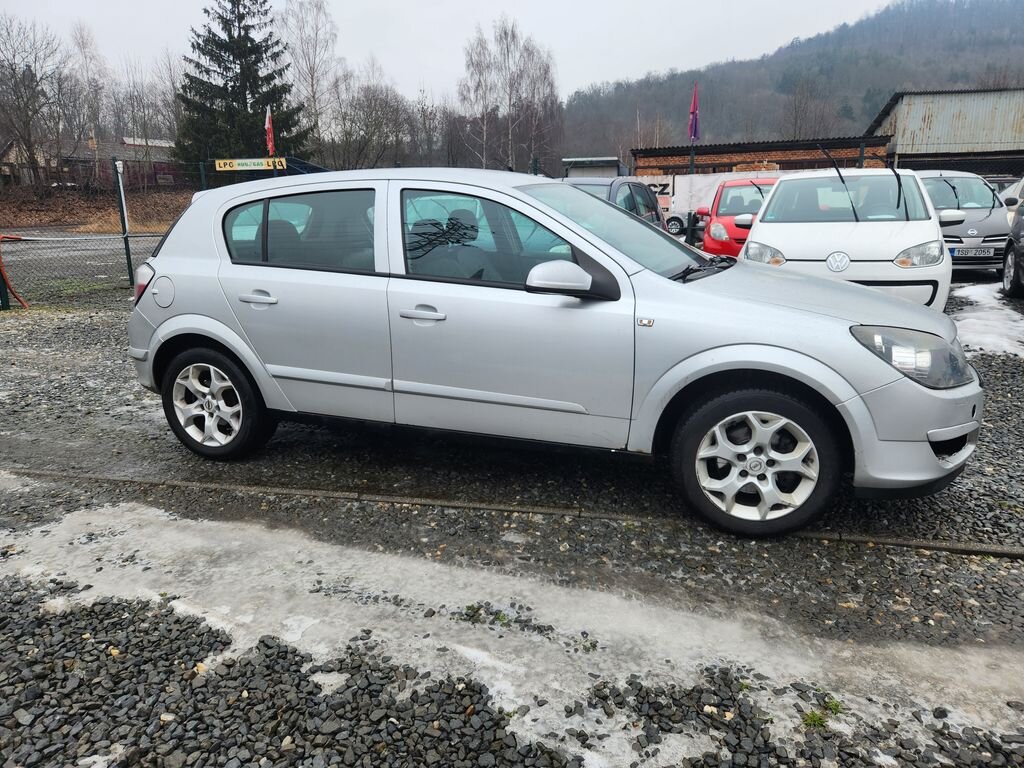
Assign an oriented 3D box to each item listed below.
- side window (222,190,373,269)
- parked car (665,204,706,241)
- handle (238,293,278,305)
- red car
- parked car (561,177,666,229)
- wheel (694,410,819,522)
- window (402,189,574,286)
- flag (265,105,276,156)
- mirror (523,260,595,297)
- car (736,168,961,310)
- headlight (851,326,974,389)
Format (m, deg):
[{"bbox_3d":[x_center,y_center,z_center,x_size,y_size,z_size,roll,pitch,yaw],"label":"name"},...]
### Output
[{"bbox_3d":[-0.988,-0.712,3.162,0.910,0.400,0.080,5,-9,19],"label":"side window"},{"bbox_3d":[7.050,-5.960,23.800,4.100,1.470,1.720,4,14,17],"label":"parked car"},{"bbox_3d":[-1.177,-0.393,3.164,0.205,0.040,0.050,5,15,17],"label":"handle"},{"bbox_3d":[3.998,-2.562,11.026,1.670,1.530,3.650,4,15,19],"label":"red car"},{"bbox_3d":[0.708,-1.640,7.894,1.710,1.490,3.950,5,15,21],"label":"parked car"},{"bbox_3d":[0.972,0.306,2.714,0.450,0.450,0.180,5,15,17],"label":"wheel"},{"bbox_3d":[-0.123,-0.626,2.859,0.870,0.430,0.080,5,-9,19],"label":"window"},{"bbox_3d":[-5.679,-5.961,16.000,0.270,1.180,0.180,-5,15,-17],"label":"flag"},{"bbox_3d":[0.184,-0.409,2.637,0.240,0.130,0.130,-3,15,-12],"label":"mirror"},{"bbox_3d":[3.300,-1.388,6.870,1.700,1.485,3.540,6,15,24],"label":"car"},{"bbox_3d":[1.504,-0.106,2.528,0.500,0.250,0.340,5,15,19],"label":"headlight"}]

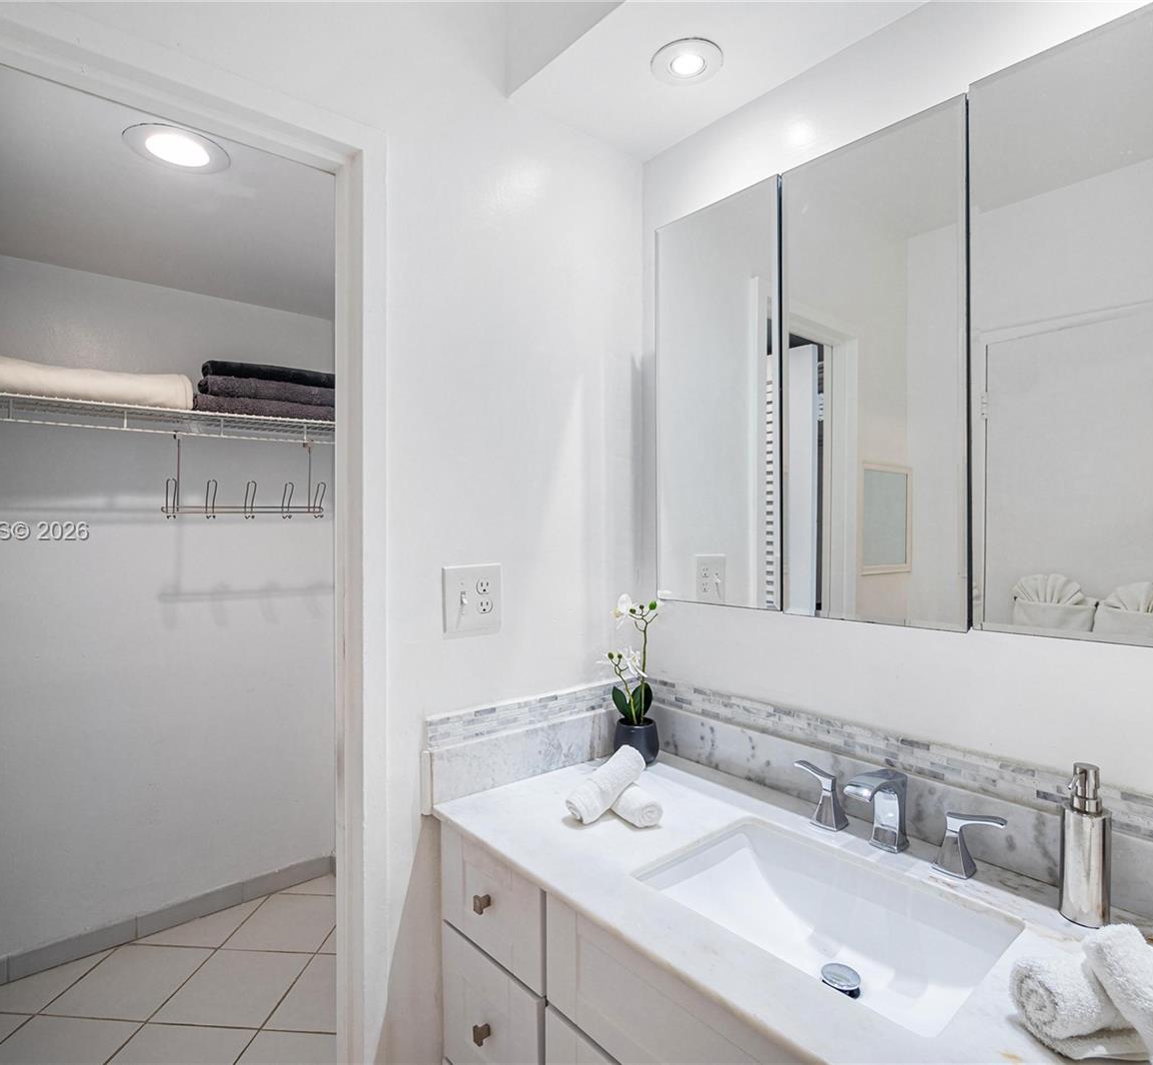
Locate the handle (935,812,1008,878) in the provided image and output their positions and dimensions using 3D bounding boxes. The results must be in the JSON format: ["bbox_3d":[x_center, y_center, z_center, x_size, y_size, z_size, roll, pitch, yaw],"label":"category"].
[{"bbox_3d":[0.602,0.475,0.948,0.050,0.090,0.090,0,0,-42],"label":"handle"}]

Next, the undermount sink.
[{"bbox_3d":[0.341,0.601,0.890,0.318,0.160,0.438,0,0,-42],"label":"undermount sink"}]

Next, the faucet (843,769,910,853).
[{"bbox_3d":[0.488,0.462,1.008,0.148,0.118,0.045,0,0,-42],"label":"faucet"}]

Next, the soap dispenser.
[{"bbox_3d":[0.697,0.420,0.849,0.070,0.200,0.073,0,0,43],"label":"soap dispenser"}]

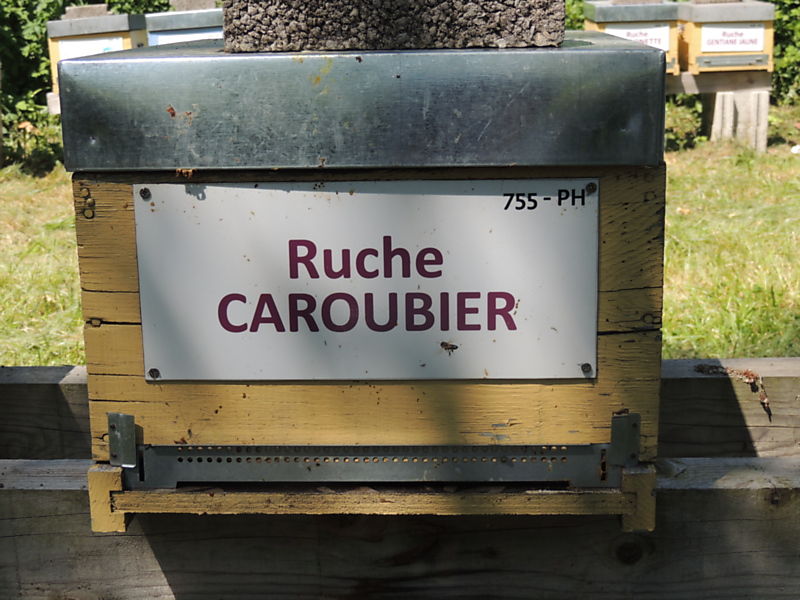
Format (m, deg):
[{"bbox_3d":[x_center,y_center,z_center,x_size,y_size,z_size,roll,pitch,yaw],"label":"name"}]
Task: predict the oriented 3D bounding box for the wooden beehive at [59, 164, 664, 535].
[{"bbox_3d":[-0.012,-0.015,1.169,0.427,0.273,0.492,0,13,3],"label":"wooden beehive"}]

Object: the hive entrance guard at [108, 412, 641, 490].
[{"bbox_3d":[-0.021,0.115,0.950,0.398,0.062,0.020,0,13,3],"label":"hive entrance guard"}]

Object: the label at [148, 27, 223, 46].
[{"bbox_3d":[-1.049,-1.278,6.435,0.336,0.149,0.010,-3,13,4],"label":"label"}]

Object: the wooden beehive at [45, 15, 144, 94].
[{"bbox_3d":[-1.551,-1.304,6.700,0.434,0.354,0.492,-3,13,4],"label":"wooden beehive"}]

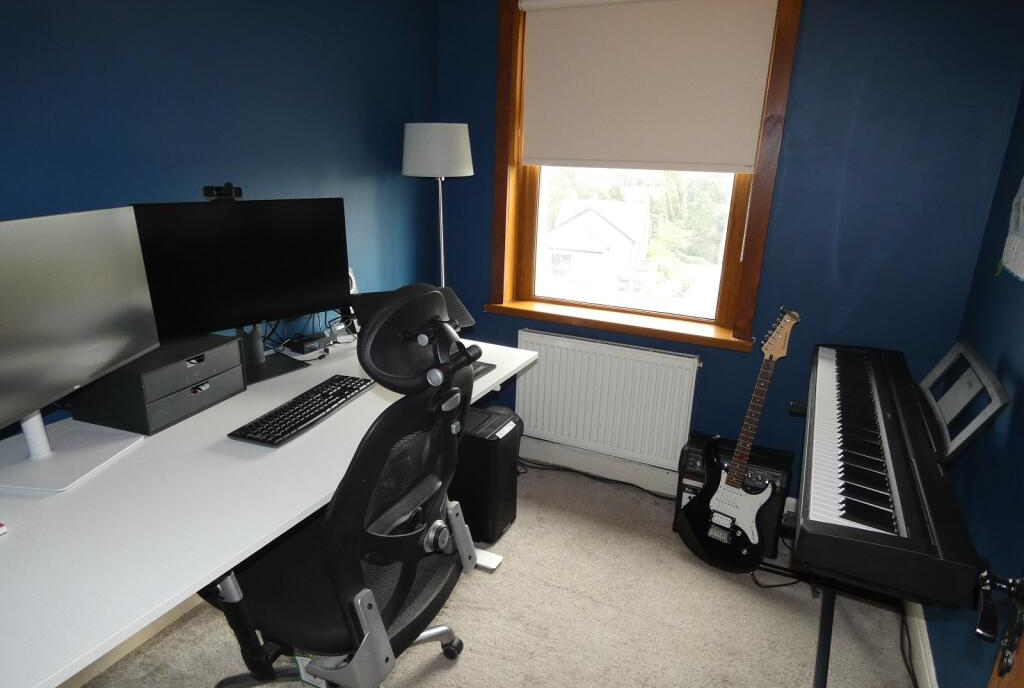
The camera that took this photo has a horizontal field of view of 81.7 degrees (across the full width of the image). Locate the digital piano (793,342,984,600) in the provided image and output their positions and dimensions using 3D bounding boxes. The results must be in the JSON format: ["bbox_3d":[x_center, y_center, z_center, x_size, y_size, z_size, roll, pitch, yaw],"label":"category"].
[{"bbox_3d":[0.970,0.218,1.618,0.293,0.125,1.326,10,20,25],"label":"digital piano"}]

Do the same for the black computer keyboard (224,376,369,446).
[{"bbox_3d":[-0.543,0.172,1.588,0.140,0.026,0.430,7,19,18],"label":"black computer keyboard"}]

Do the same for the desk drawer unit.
[{"bbox_3d":[-0.951,0.088,1.601,0.270,0.158,0.320,7,19,17],"label":"desk drawer unit"}]

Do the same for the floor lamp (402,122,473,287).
[{"bbox_3d":[-0.316,-0.122,2.593,0.290,1.580,0.290,10,20,25],"label":"floor lamp"}]

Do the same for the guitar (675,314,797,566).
[{"bbox_3d":[0.850,0.353,2.152,0.325,0.985,0.070,14,8,8],"label":"guitar"}]

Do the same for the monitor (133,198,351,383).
[{"bbox_3d":[-0.801,-0.167,1.792,0.615,0.528,0.215,-16,25,-42],"label":"monitor"}]

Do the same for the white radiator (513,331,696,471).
[{"bbox_3d":[0.402,0.240,2.678,0.803,0.520,0.085,10,20,25],"label":"white radiator"}]

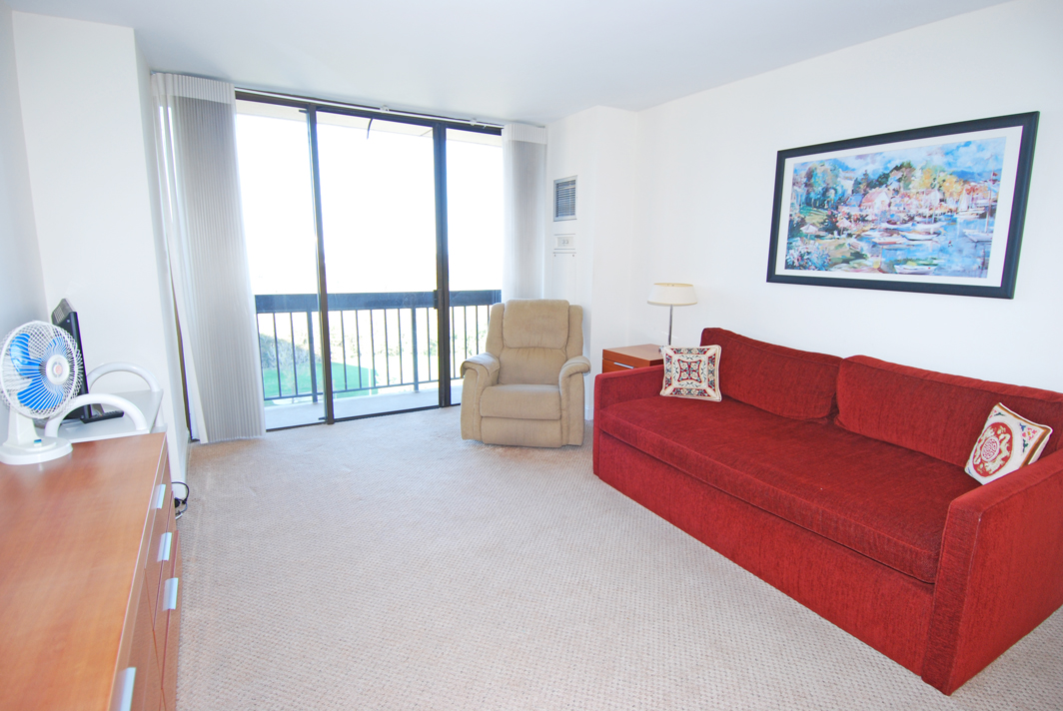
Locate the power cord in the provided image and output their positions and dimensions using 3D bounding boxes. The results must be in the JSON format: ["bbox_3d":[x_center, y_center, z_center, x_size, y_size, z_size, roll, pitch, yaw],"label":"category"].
[{"bbox_3d":[-1.864,0.750,2.786,0.120,0.113,0.254,-6,12,-31],"label":"power cord"}]

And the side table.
[{"bbox_3d":[0.875,0.296,3.915,0.507,0.658,0.481,-6,12,-31],"label":"side table"}]

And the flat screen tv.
[{"bbox_3d":[-2.059,0.018,2.438,0.200,0.491,0.654,-9,15,-43],"label":"flat screen tv"}]

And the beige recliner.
[{"bbox_3d":[-0.009,0.087,4.085,0.888,0.985,0.908,2,11,6],"label":"beige recliner"}]

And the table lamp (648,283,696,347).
[{"bbox_3d":[0.995,-0.266,3.800,0.340,0.487,0.340,-6,12,-31],"label":"table lamp"}]

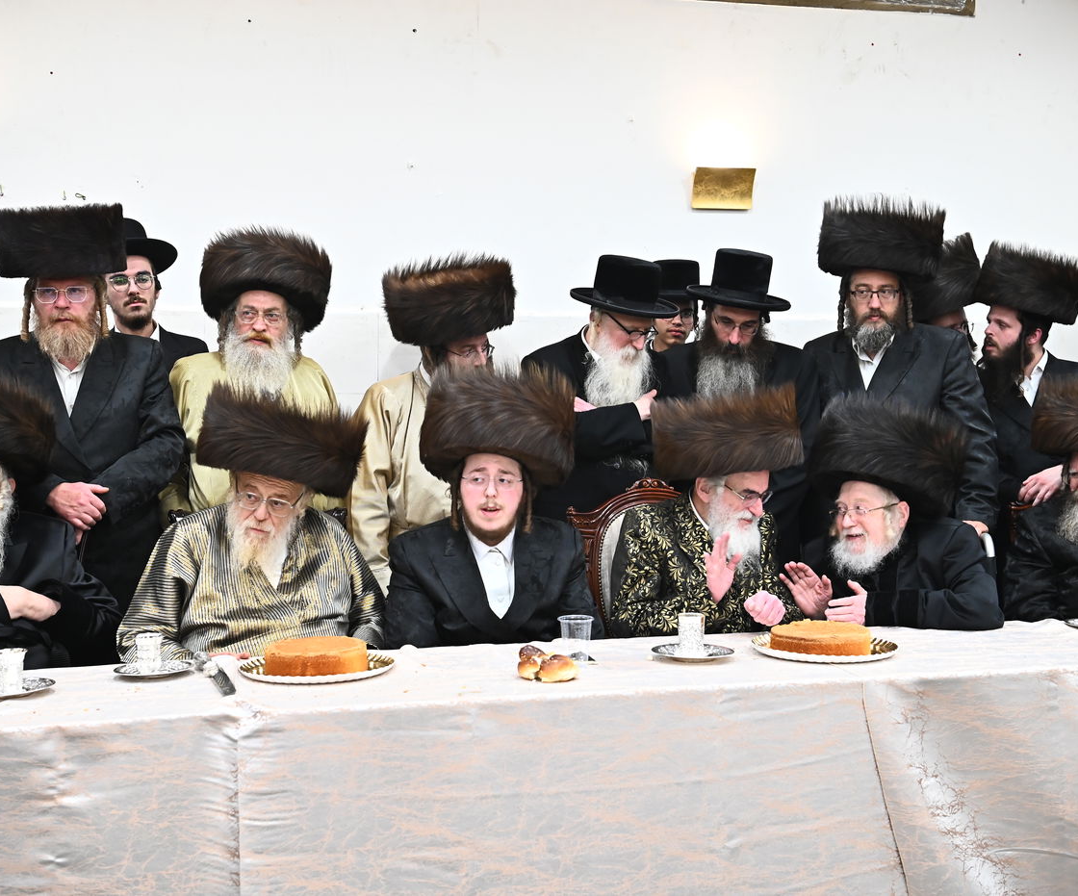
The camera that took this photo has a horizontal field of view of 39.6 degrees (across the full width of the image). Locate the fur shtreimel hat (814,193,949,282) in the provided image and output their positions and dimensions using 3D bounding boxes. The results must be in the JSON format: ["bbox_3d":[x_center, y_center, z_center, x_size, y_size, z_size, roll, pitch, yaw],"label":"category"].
[{"bbox_3d":[0.962,-0.588,4.200,0.355,0.200,0.360,4,4,3],"label":"fur shtreimel hat"}]

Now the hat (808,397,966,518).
[{"bbox_3d":[0.802,0.017,3.450,0.350,0.185,0.360,9,-5,30],"label":"hat"}]

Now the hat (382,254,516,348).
[{"bbox_3d":[-0.242,-0.391,4.000,0.350,0.190,0.350,-5,4,0],"label":"hat"}]

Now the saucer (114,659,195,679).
[{"bbox_3d":[-0.748,0.430,2.900,0.156,0.018,0.156,-1,2,-14],"label":"saucer"}]

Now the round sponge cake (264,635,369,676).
[{"bbox_3d":[-0.458,0.427,3.080,0.214,0.049,0.214,0,3,0],"label":"round sponge cake"}]

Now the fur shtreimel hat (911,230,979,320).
[{"bbox_3d":[1.128,-0.498,4.420,0.315,0.178,0.315,-16,0,25],"label":"fur shtreimel hat"}]

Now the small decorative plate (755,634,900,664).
[{"bbox_3d":[0.597,0.416,3.120,0.300,0.018,0.300,0,3,0],"label":"small decorative plate"}]

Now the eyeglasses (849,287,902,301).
[{"bbox_3d":[0.931,-0.422,4.146,0.140,0.040,0.140,1,3,12],"label":"eyeglasses"}]

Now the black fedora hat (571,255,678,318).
[{"bbox_3d":[0.237,-0.442,4.080,0.325,0.135,0.290,25,18,38],"label":"black fedora hat"}]

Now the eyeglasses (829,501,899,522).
[{"bbox_3d":[0.797,0.150,3.613,0.140,0.040,0.140,-8,0,-29],"label":"eyeglasses"}]

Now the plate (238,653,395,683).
[{"bbox_3d":[-0.481,0.468,3.234,0.336,0.020,0.336,0,3,-15],"label":"plate"}]

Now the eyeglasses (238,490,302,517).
[{"bbox_3d":[-0.562,0.099,3.197,0.140,0.045,0.140,13,17,5],"label":"eyeglasses"}]

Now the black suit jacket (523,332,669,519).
[{"bbox_3d":[0.187,0.101,4.320,0.480,0.850,0.360,-2,3,-37],"label":"black suit jacket"}]

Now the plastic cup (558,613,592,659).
[{"bbox_3d":[0.074,0.382,2.980,0.073,0.087,0.073,0,2,0],"label":"plastic cup"}]

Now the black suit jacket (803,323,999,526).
[{"bbox_3d":[0.994,0.095,4.159,0.540,0.880,0.320,1,3,18],"label":"black suit jacket"}]

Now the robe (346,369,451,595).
[{"bbox_3d":[-0.279,0.316,4.226,0.500,1.100,0.340,-1,3,-30],"label":"robe"}]

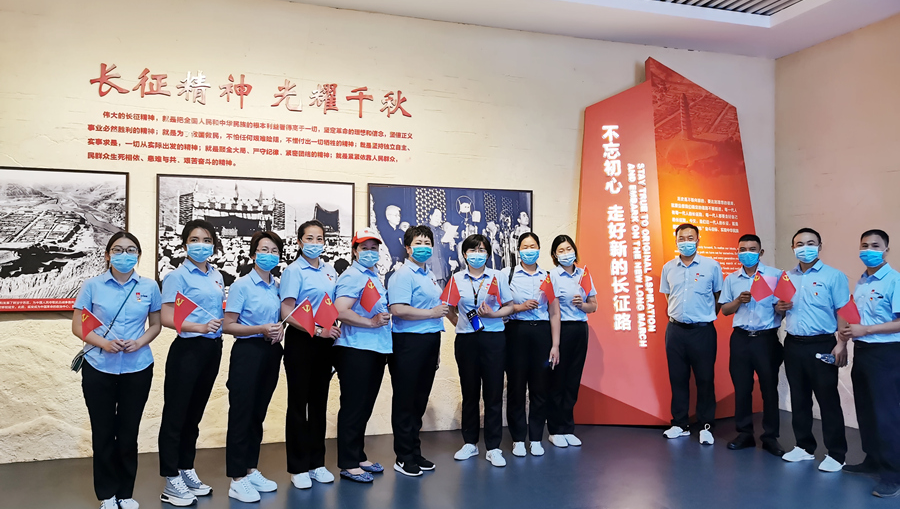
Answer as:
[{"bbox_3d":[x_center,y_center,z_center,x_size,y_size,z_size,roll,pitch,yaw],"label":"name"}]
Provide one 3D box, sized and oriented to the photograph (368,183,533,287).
[{"bbox_3d":[0.024,-0.070,5.993,1.476,1.000,0.045,1,-1,-18],"label":"photograph"}]

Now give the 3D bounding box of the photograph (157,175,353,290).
[{"bbox_3d":[-1.495,-0.088,5.502,1.495,1.000,0.045,1,-1,-18],"label":"photograph"}]

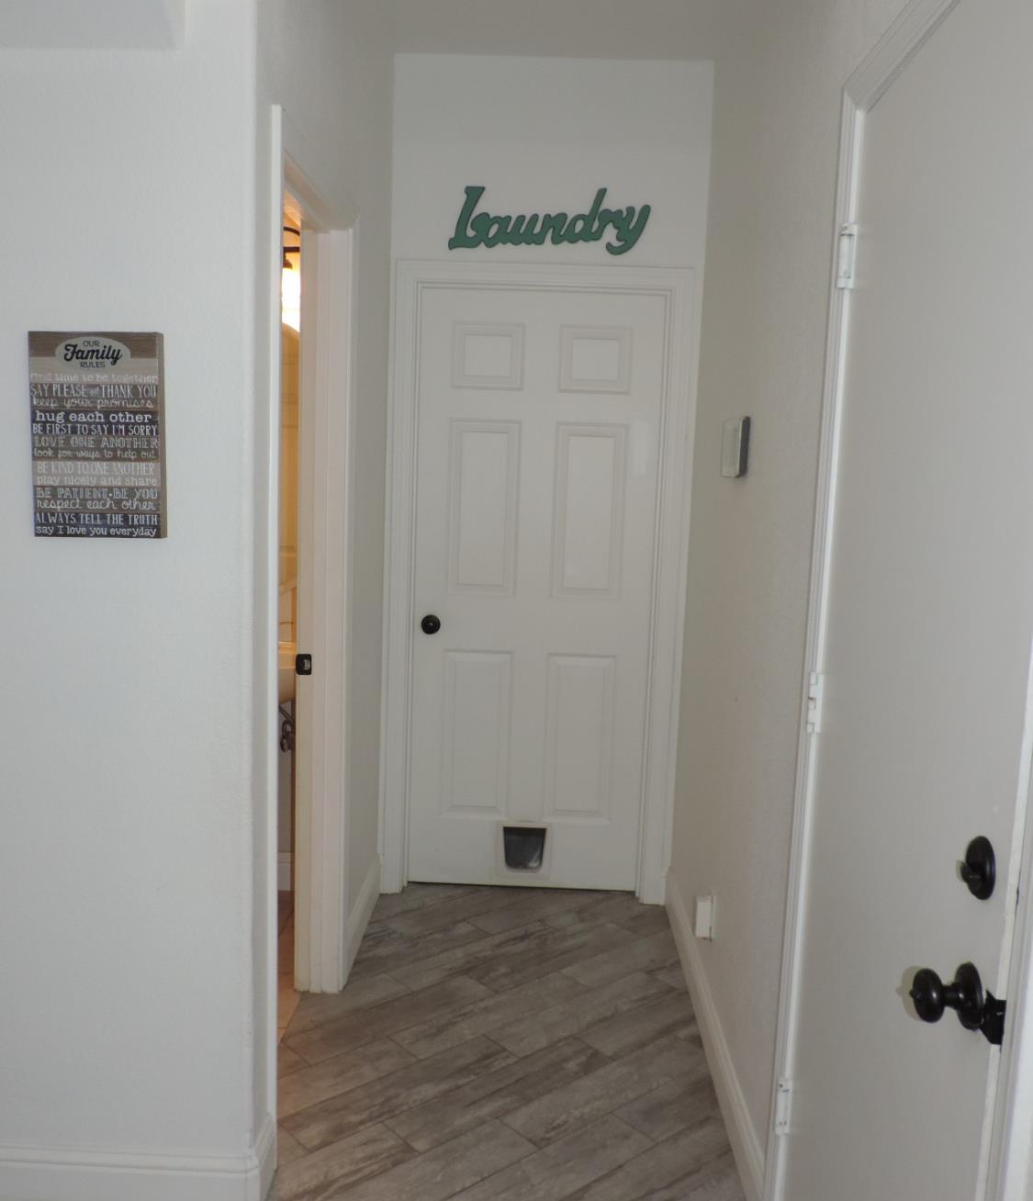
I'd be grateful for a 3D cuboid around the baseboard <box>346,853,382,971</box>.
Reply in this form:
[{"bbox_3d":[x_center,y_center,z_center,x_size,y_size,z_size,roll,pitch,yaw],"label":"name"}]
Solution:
[{"bbox_3d":[-0.477,0.981,3.469,0.018,0.132,0.710,2,7,1],"label":"baseboard"}]

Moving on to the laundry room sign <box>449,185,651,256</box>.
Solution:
[{"bbox_3d":[0.107,-1.206,3.541,0.643,0.200,0.014,2,7,1],"label":"laundry room sign"}]

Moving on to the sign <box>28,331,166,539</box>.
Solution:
[{"bbox_3d":[-0.742,-0.292,1.984,0.229,0.356,0.032,2,7,1],"label":"sign"}]

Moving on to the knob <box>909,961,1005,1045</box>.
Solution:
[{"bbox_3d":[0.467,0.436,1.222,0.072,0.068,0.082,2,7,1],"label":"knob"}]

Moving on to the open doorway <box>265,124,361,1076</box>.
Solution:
[{"bbox_3d":[-0.525,0.090,2.582,0.140,2.110,0.820,2,7,1],"label":"open doorway"}]

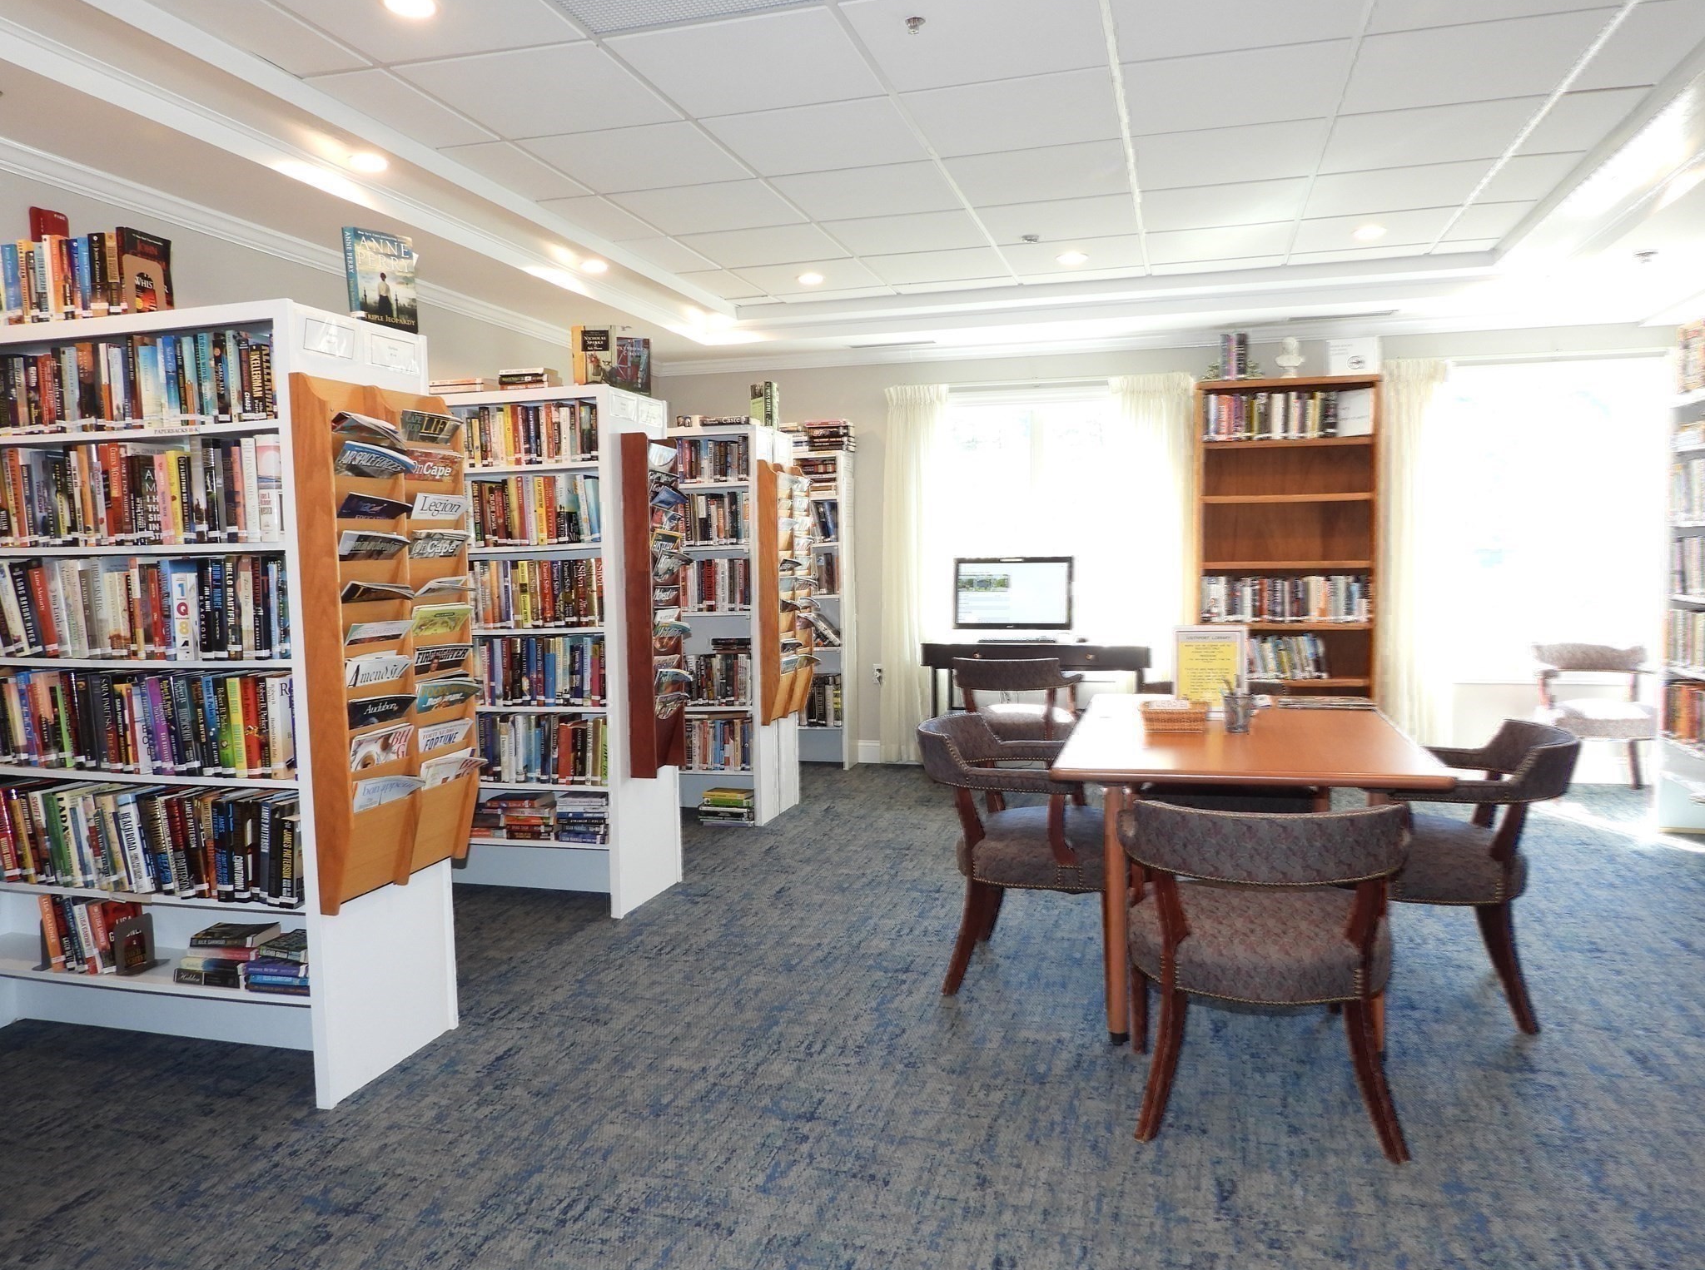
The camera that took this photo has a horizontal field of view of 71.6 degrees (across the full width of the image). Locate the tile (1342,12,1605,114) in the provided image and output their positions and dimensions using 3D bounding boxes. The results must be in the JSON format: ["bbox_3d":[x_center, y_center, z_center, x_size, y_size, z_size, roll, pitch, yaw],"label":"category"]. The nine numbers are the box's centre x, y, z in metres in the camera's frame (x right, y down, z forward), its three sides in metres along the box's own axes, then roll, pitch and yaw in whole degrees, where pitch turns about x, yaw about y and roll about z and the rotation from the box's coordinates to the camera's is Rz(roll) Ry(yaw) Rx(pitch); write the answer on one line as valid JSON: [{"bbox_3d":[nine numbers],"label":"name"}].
[{"bbox_3d":[1.655,-1.548,3.204,0.597,0.020,0.597,0,5,16],"label":"tile"}]

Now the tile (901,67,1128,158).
[{"bbox_3d":[0.491,-1.553,3.526,0.597,0.020,0.597,0,5,16],"label":"tile"}]

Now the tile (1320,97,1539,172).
[{"bbox_3d":[1.827,-1.602,3.786,0.605,0.030,0.605,0,5,16],"label":"tile"}]

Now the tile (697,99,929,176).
[{"bbox_3d":[-0.098,-1.557,3.702,0.597,0.020,0.597,0,5,16],"label":"tile"}]

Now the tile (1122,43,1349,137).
[{"bbox_3d":[1.073,-1.550,3.360,0.597,0.020,0.597,0,5,16],"label":"tile"}]

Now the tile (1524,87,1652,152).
[{"bbox_3d":[2.242,-1.592,3.663,0.235,0.020,0.600,0,5,16],"label":"tile"}]

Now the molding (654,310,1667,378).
[{"bbox_3d":[1.395,-1.610,6.560,5.346,0.085,0.075,0,4,13],"label":"molding"}]

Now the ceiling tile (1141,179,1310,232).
[{"bbox_3d":[1.405,-1.649,4.531,0.600,0.020,0.600,0,5,16],"label":"ceiling tile"}]

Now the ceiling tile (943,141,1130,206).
[{"bbox_3d":[0.654,-1.607,4.117,0.605,0.030,0.605,0,5,16],"label":"ceiling tile"}]

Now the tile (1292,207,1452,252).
[{"bbox_3d":[2.173,-1.700,4.957,0.597,0.020,0.597,0,5,16],"label":"tile"}]

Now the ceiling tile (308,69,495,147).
[{"bbox_3d":[-1.270,-1.510,3.391,0.235,0.020,0.600,0,5,16],"label":"ceiling tile"}]

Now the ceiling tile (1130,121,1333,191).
[{"bbox_3d":[1.243,-1.602,3.943,0.600,0.024,0.595,0,4,16],"label":"ceiling tile"}]

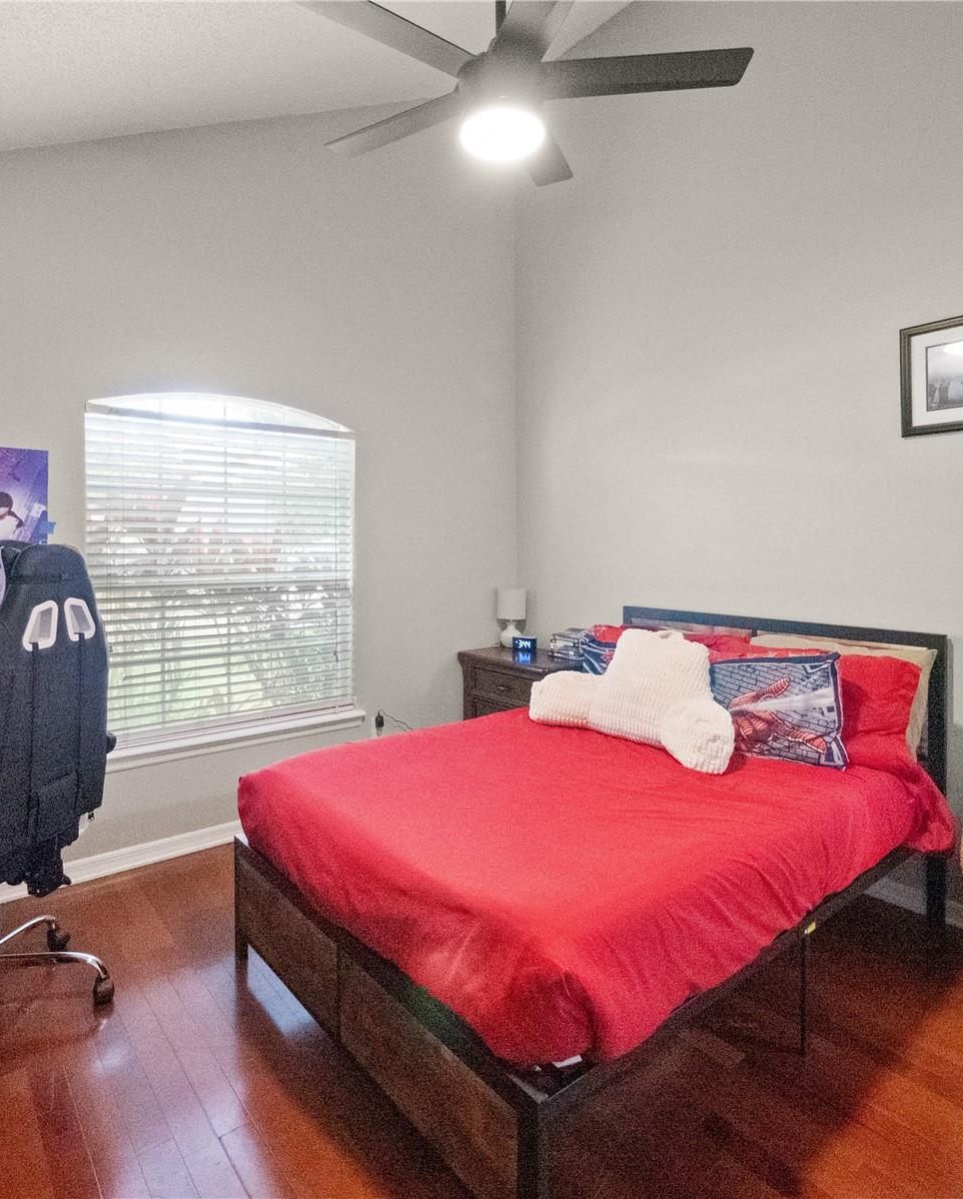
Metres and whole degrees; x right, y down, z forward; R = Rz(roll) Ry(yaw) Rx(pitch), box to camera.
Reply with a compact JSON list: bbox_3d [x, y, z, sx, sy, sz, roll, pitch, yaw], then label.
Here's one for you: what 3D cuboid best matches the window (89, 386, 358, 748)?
[{"bbox_3d":[-1.163,-0.167,3.034,1.190,1.553,0.120,-3,4,-36],"label":"window"}]

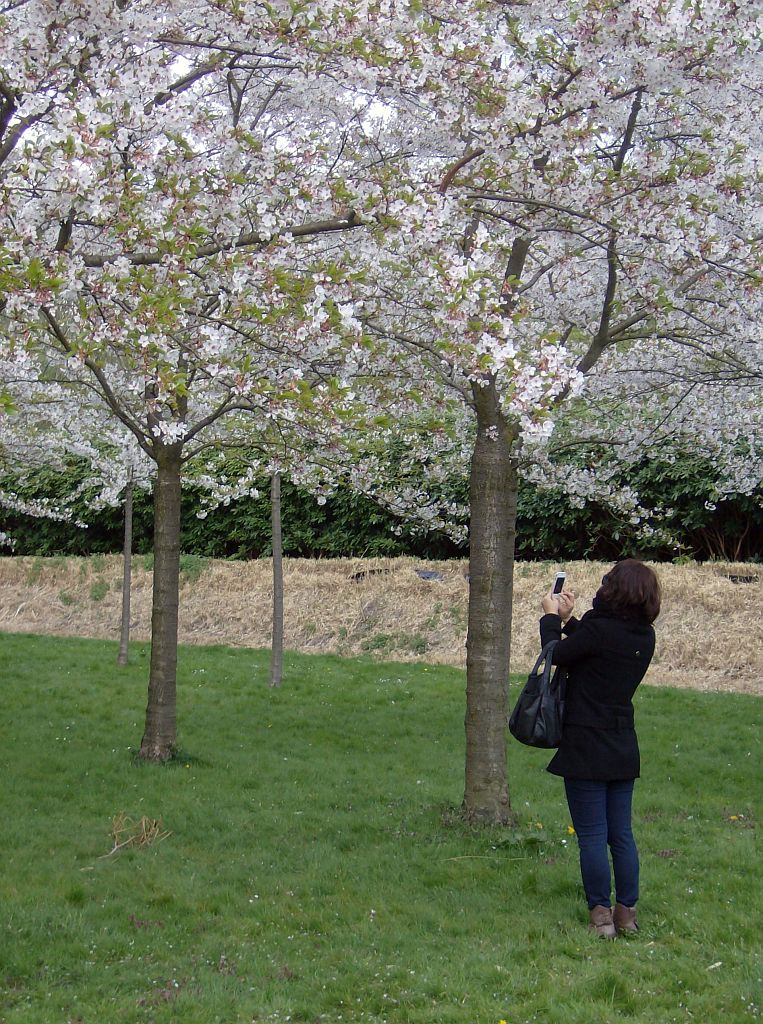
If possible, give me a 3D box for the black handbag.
[{"bbox_3d":[0.681,0.786,8.900,0.310,0.470,0.190,0,-1,12],"label":"black handbag"}]

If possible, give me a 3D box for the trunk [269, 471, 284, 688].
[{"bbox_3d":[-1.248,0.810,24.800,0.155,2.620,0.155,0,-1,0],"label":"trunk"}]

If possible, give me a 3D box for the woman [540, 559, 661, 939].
[{"bbox_3d":[0.938,1.016,8.930,0.580,1.620,0.480,-1,-1,42],"label":"woman"}]

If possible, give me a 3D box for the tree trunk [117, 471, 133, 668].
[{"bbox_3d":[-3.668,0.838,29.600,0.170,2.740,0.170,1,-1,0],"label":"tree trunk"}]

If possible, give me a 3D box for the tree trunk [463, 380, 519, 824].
[{"bbox_3d":[0.673,0.559,12.750,0.320,2.740,0.320,1,-1,0],"label":"tree trunk"}]

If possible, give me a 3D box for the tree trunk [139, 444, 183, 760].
[{"bbox_3d":[-1.731,0.718,16.400,0.280,2.500,0.280,1,-1,0],"label":"tree trunk"}]

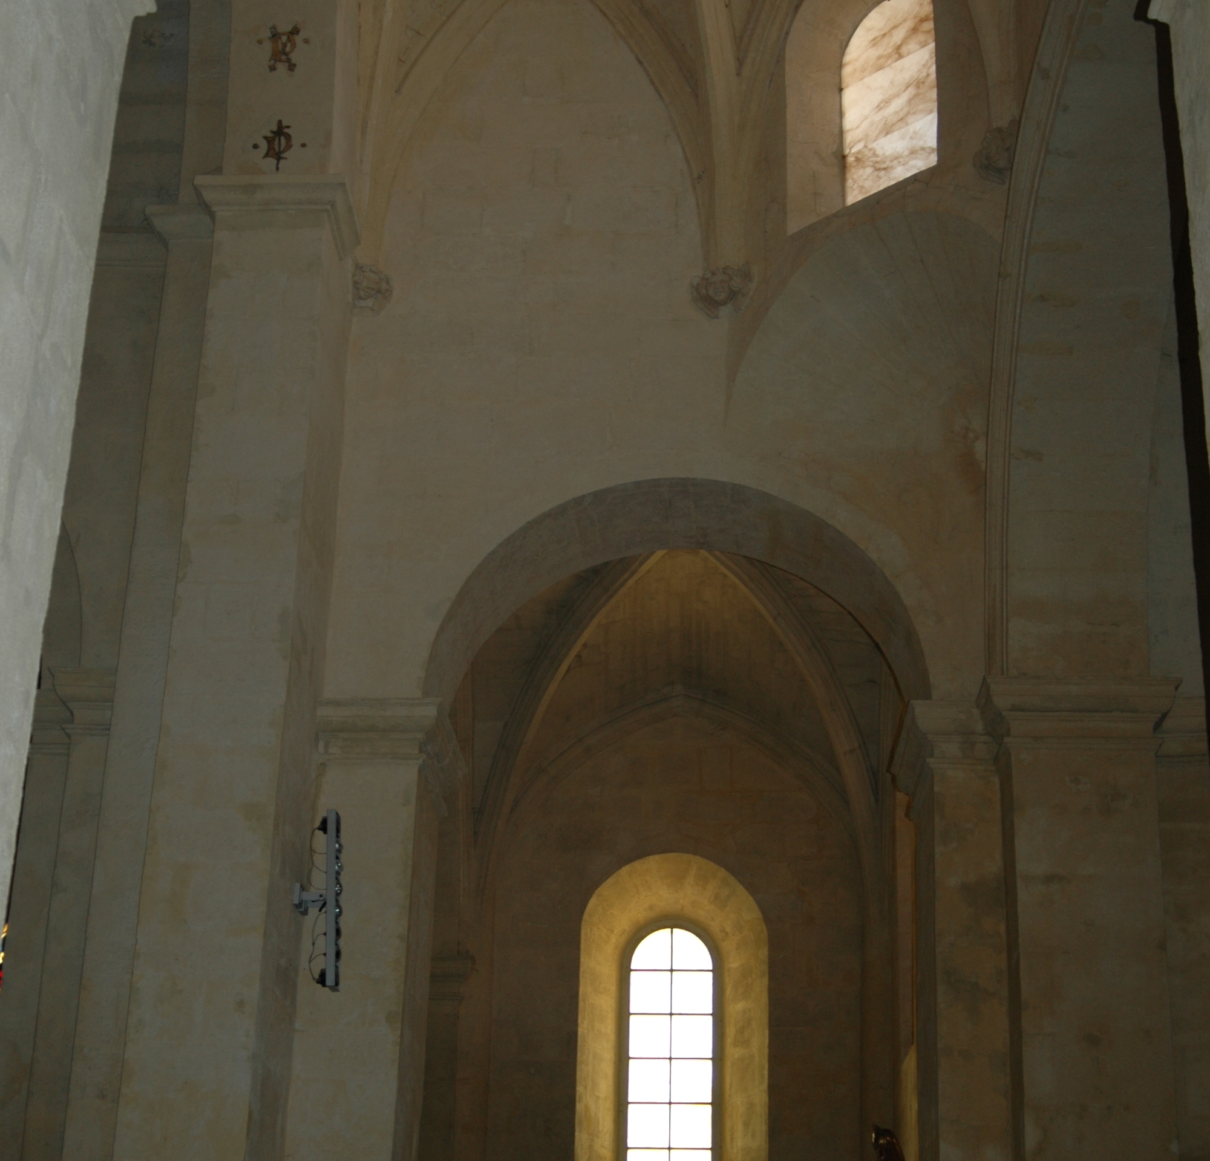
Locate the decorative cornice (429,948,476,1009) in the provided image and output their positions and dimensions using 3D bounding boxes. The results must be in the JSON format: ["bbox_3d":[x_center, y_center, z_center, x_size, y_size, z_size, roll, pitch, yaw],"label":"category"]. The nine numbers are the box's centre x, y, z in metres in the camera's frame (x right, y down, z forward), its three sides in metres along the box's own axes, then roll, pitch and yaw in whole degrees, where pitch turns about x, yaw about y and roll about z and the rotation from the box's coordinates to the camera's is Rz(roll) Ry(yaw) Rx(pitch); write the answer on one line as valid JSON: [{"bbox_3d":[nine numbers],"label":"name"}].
[{"bbox_3d":[-1.372,3.516,18.461,0.520,0.513,0.500,1,-21,3],"label":"decorative cornice"}]

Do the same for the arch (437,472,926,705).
[{"bbox_3d":[0.531,0.305,15.146,3.413,1.676,1.360,1,-21,3],"label":"arch"}]

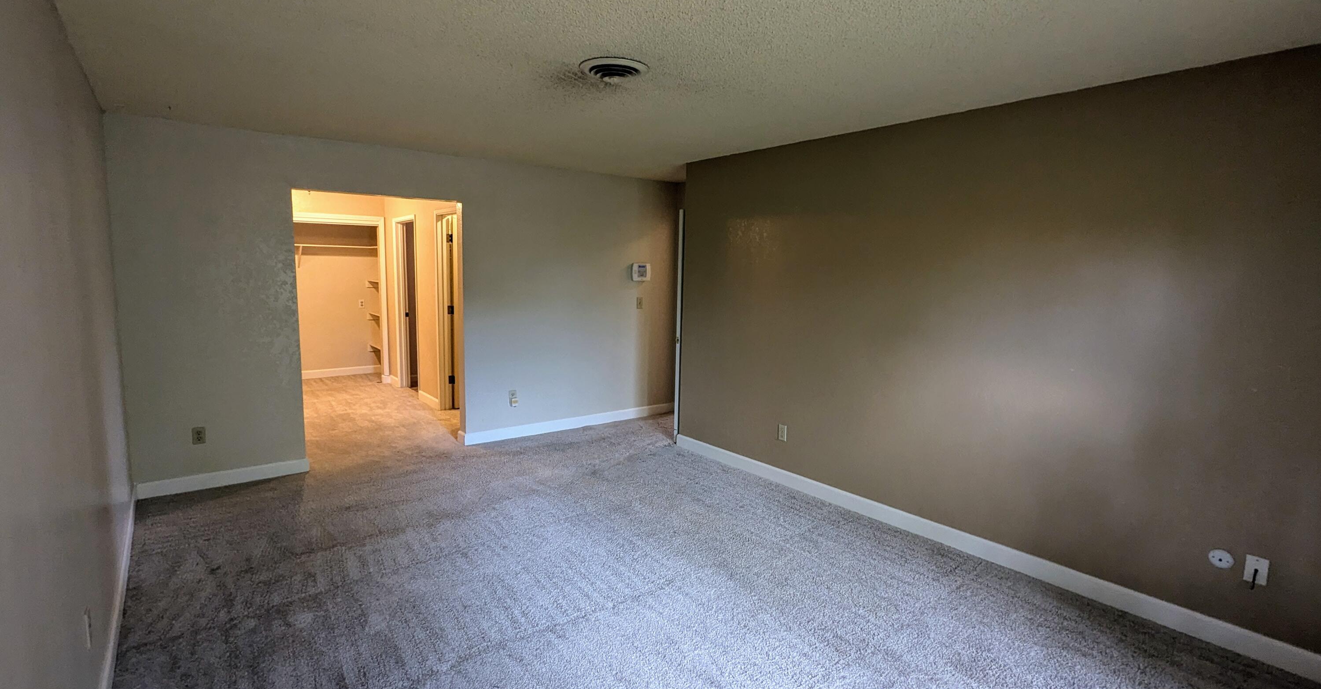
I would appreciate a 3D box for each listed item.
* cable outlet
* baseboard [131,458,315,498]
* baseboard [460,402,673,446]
[{"bbox_3d":[2.464,0.933,2.523,0.010,0.114,0.070,-4,9,-38],"label":"cable outlet"},{"bbox_3d":[-3.030,0.929,4.285,0.997,0.109,0.018,-4,9,-38],"label":"baseboard"},{"bbox_3d":[-0.781,0.764,6.069,2.367,0.109,0.018,-4,9,-38],"label":"baseboard"}]

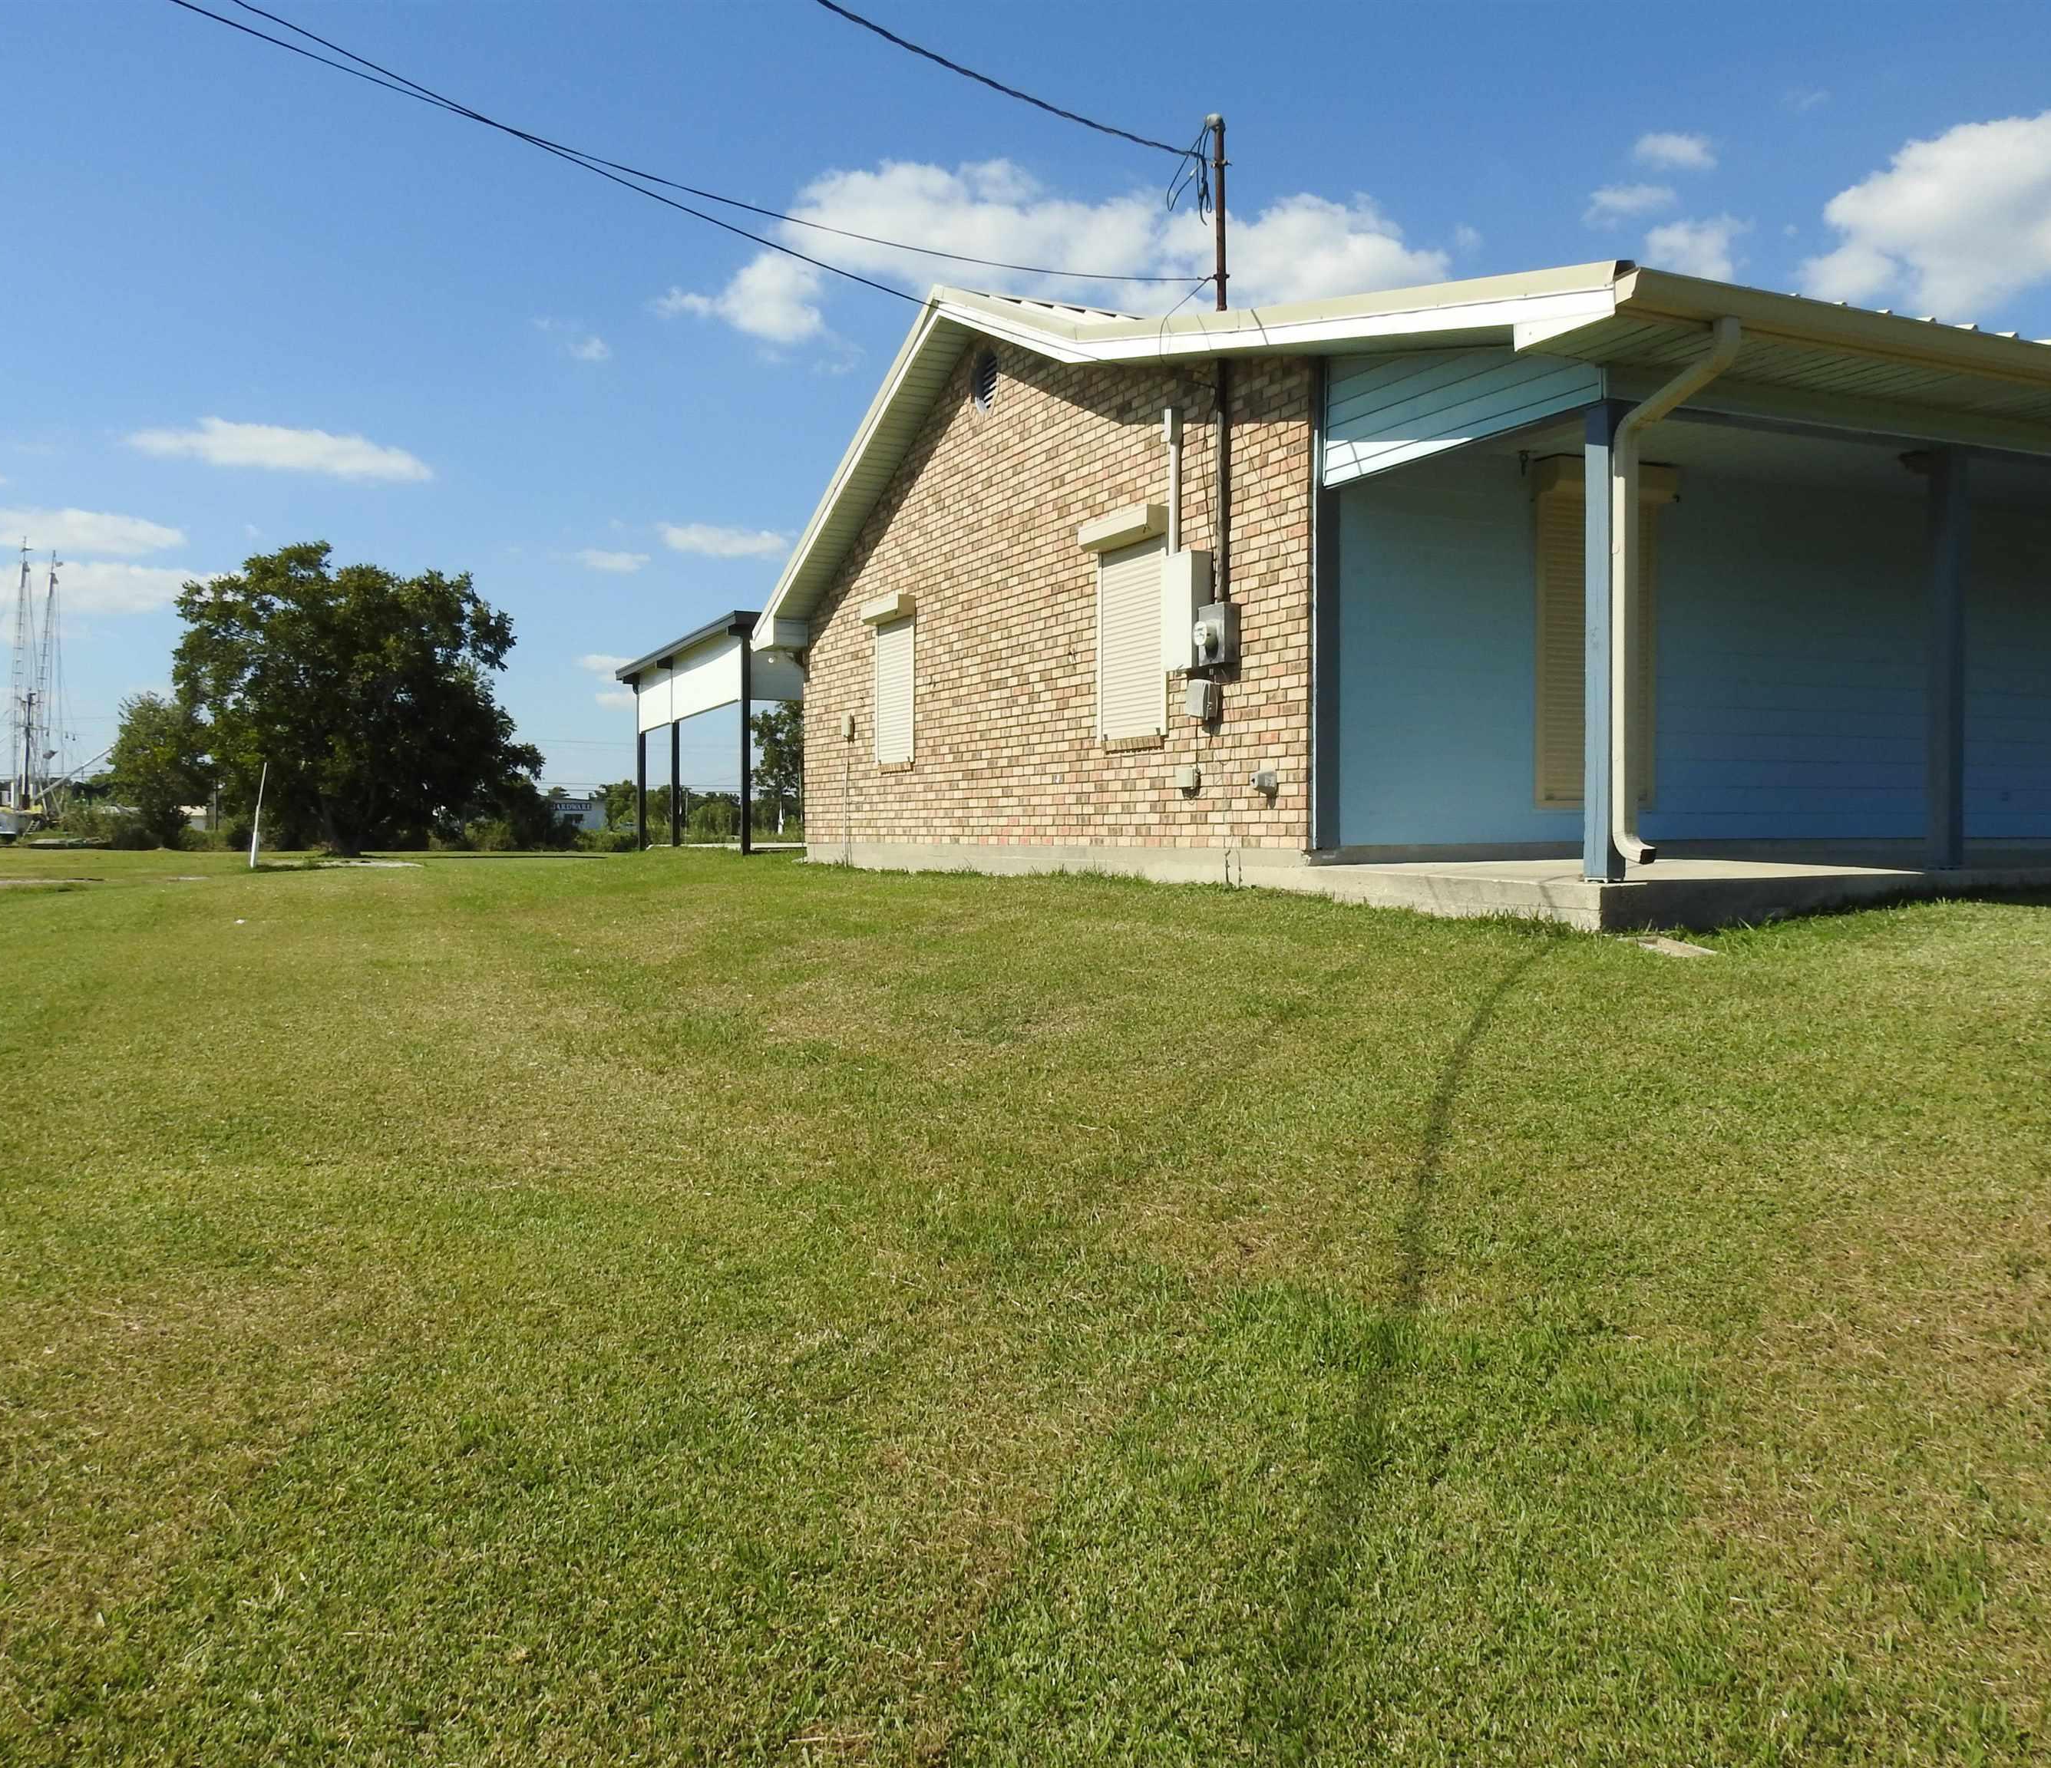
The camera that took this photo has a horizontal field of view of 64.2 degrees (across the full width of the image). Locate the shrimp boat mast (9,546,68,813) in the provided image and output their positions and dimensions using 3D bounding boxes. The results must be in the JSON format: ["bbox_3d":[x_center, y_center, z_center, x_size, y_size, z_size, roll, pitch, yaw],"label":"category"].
[{"bbox_3d":[-56.167,-11.684,93.000,1.900,15.400,2.000,-1,2,0],"label":"shrimp boat mast"}]

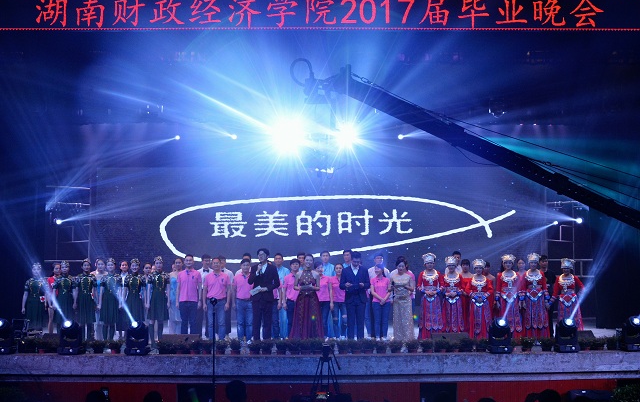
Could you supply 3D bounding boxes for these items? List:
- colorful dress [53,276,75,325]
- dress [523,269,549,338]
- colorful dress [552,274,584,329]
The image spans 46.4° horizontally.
[{"bbox_3d":[-5.023,1.927,14.610,0.453,0.991,0.320,0,-3,-3],"label":"colorful dress"},{"bbox_3d":[4.241,2.054,14.600,0.530,1.380,0.400,0,-3,4],"label":"dress"},{"bbox_3d":[4.809,2.041,14.402,0.622,1.298,0.400,0,-4,5],"label":"colorful dress"}]

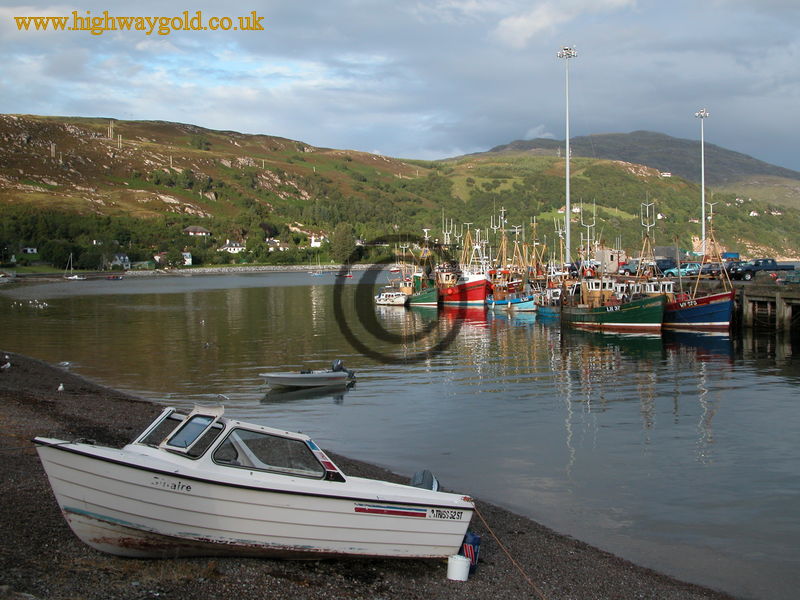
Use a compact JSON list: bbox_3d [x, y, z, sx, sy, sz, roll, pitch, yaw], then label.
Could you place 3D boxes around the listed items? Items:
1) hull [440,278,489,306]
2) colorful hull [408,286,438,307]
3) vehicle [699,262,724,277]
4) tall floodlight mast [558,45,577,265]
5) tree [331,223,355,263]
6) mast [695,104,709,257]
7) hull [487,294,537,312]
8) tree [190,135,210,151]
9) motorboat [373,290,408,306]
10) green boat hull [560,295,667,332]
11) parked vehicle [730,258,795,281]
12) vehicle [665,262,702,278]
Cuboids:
[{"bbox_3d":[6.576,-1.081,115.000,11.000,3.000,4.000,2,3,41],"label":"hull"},{"bbox_3d":[2.073,-0.445,120.064,2.700,2.200,7.200,-3,3,-45],"label":"colorful hull"},{"bbox_3d":[27.627,-2.526,86.500,4.000,1.420,1.680,-2,2,-22],"label":"vehicle"},{"bbox_3d":[18.900,-15.640,109.000,2.200,26.000,2.200,0,2,12],"label":"tall floodlight mast"},{"bbox_3d":[-26.777,-26.777,460.000,12.300,19.900,12.000,0,2,0],"label":"tree"},{"bbox_3d":[48.812,-17.843,156.000,2.200,26.000,2.200,0,2,18],"label":"mast"},{"bbox_3d":[11.839,0.376,102.712,6.300,1.750,2.300,2,3,45],"label":"hull"},{"bbox_3d":[-174.712,-137.930,850.000,17.000,13.500,15.000,-1,2,-13],"label":"tree"},{"bbox_3d":[-1.039,-0.321,112.000,2.100,1.850,5.200,-2,3,-41],"label":"motorboat"},{"bbox_3d":[16.578,0.935,75.724,8.900,2.700,3.300,2,3,45],"label":"green boat hull"},{"bbox_3d":[30.897,-2.580,82.500,4.900,1.780,1.760,-1,2,0],"label":"parked vehicle"},{"bbox_3d":[28.137,-2.934,96.500,3.900,1.420,1.660,0,2,6],"label":"vehicle"}]

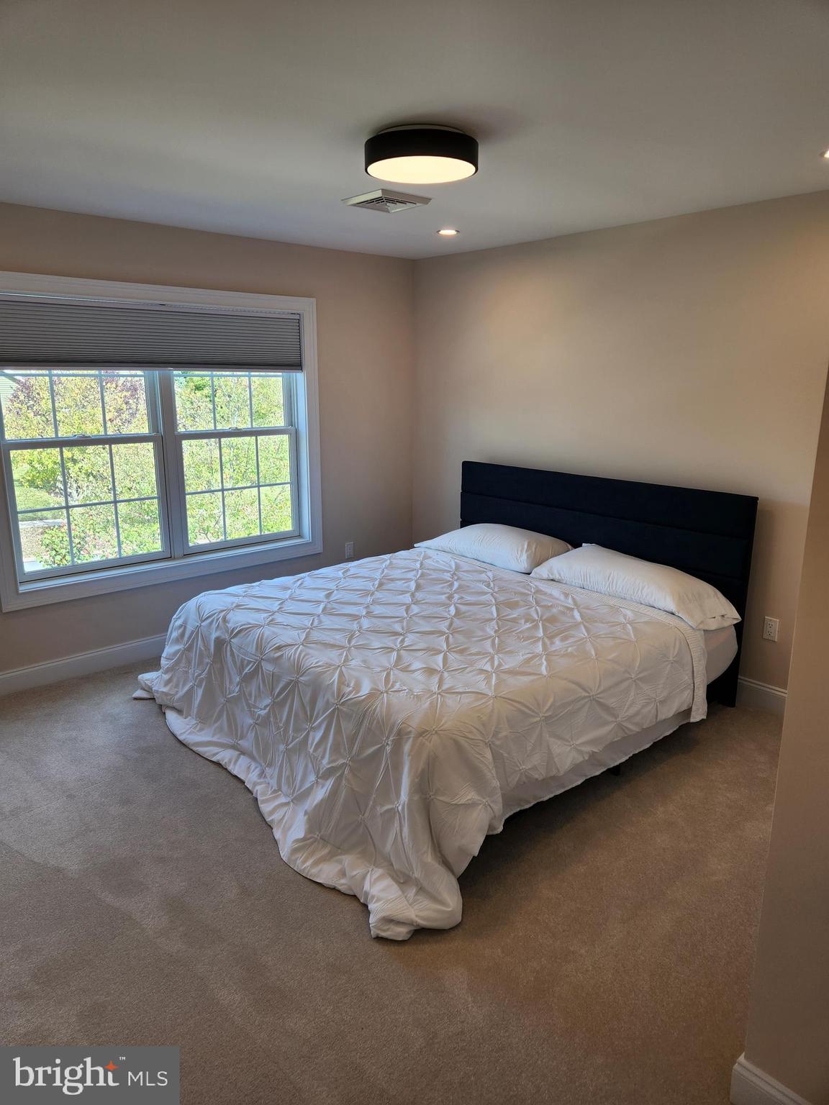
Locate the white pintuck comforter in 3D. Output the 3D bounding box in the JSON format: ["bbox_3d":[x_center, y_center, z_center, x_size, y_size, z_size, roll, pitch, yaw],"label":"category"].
[{"bbox_3d":[-0.056,0.526,3.554,1.966,0.638,2.293,-12,18,-40],"label":"white pintuck comforter"}]

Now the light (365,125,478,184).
[{"bbox_3d":[0.025,-1.356,2.507,0.386,0.101,0.386,0,14,0],"label":"light"}]

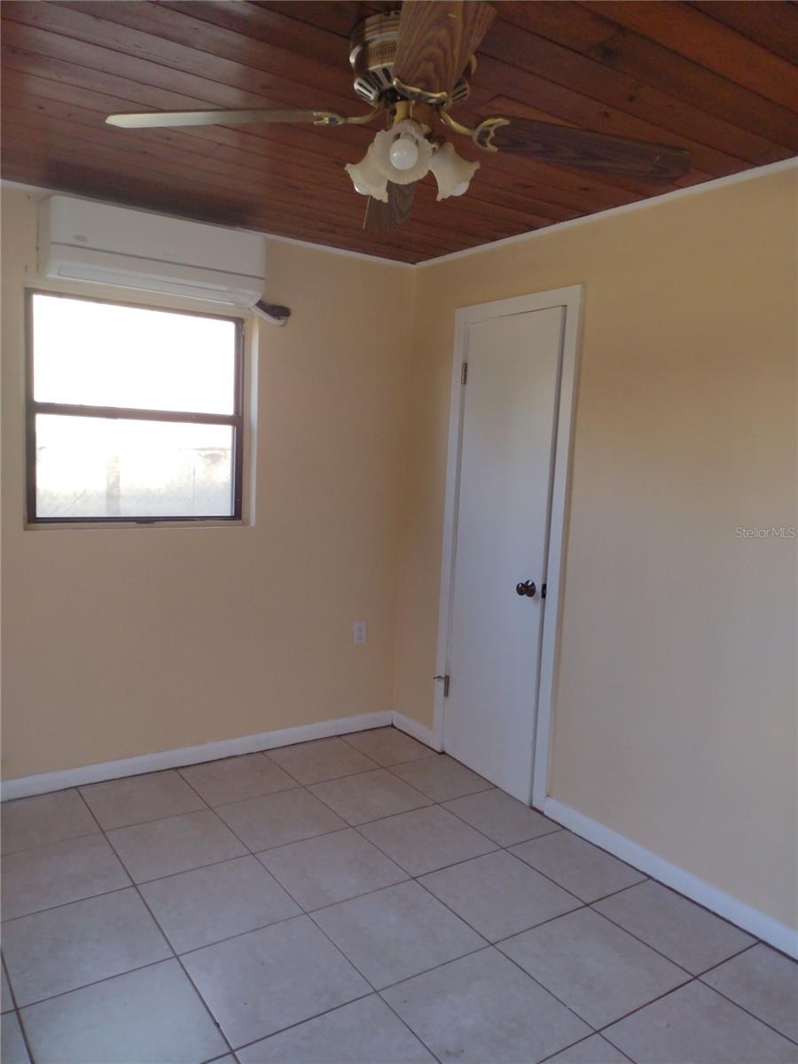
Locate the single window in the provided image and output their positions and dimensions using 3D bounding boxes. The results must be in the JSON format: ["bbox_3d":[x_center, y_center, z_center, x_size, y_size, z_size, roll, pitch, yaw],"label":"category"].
[{"bbox_3d":[-1.079,-0.497,3.493,0.903,0.901,0.075,-2,9,-34],"label":"single window"}]

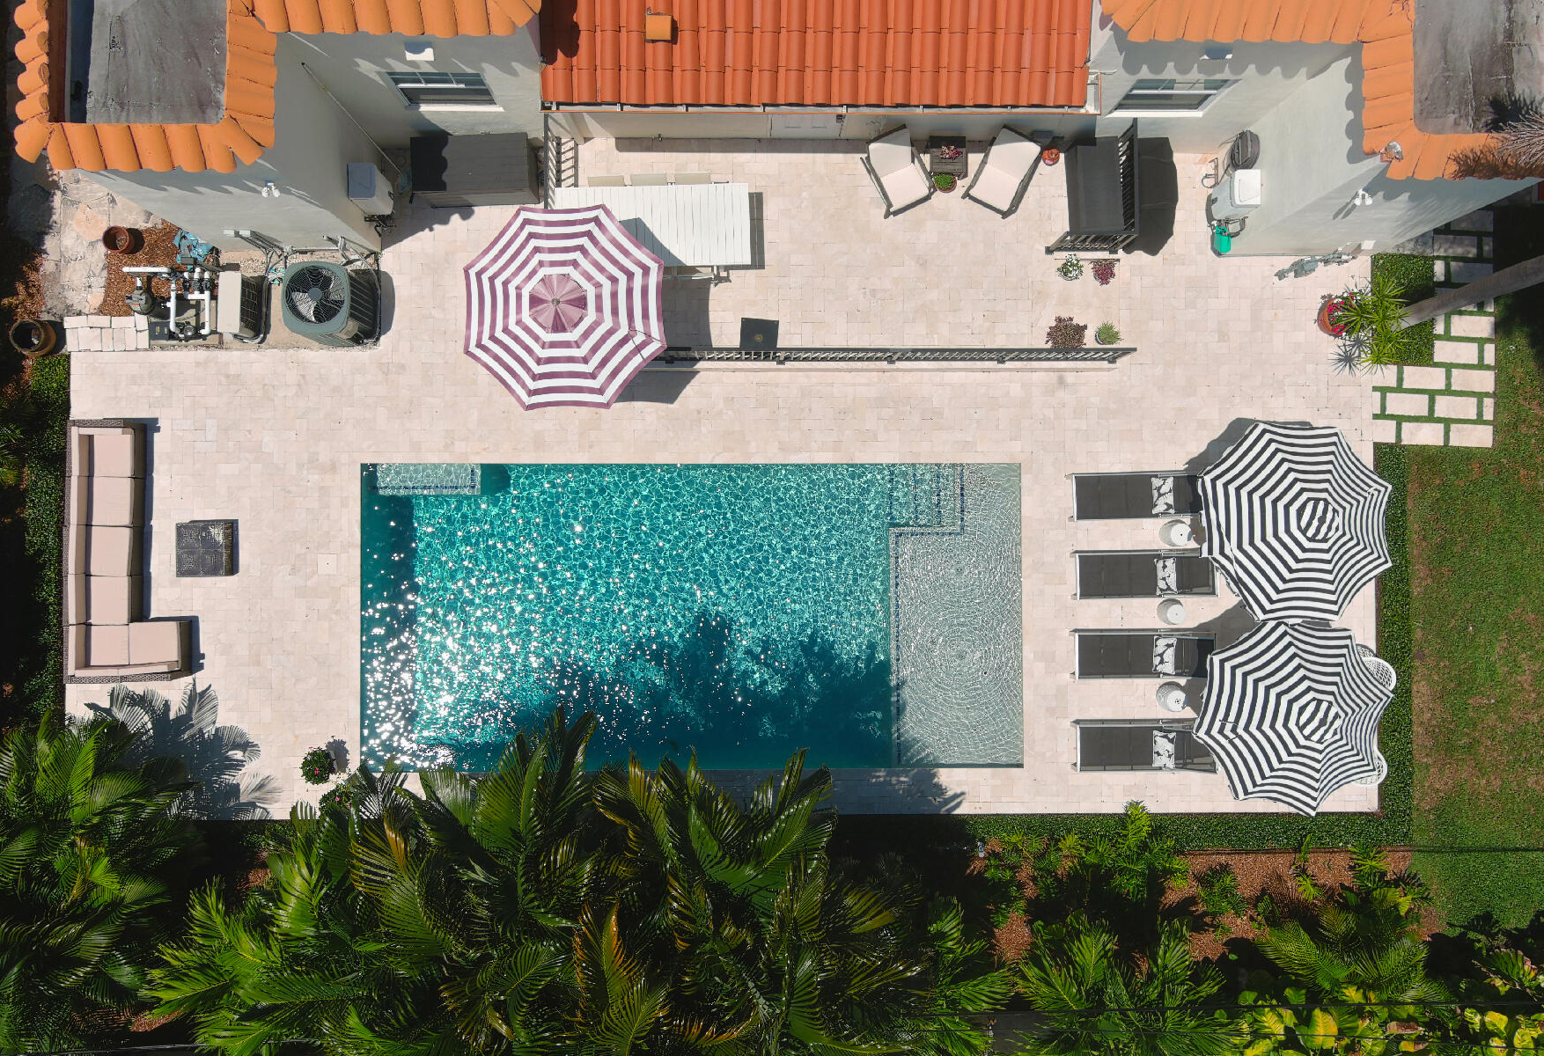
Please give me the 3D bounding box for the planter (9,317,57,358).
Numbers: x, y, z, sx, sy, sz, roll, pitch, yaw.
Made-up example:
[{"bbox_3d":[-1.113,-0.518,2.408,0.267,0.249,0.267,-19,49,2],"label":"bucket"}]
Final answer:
[{"bbox_3d":[-10.006,-2.565,17.327,0.480,0.390,0.480,0,89,-1],"label":"planter"}]

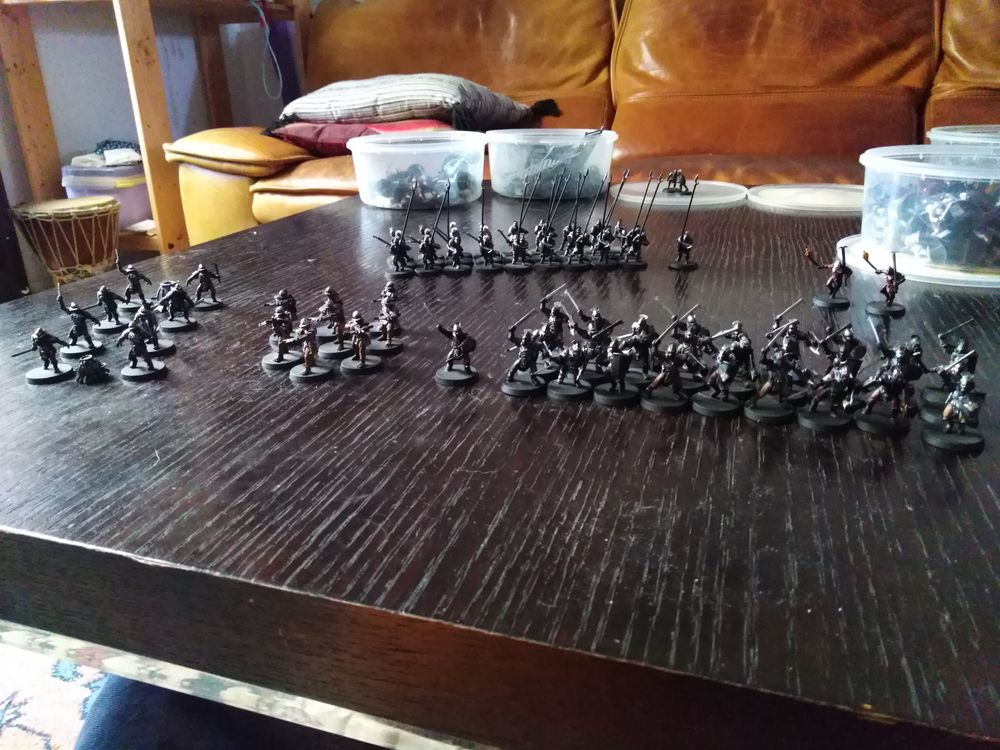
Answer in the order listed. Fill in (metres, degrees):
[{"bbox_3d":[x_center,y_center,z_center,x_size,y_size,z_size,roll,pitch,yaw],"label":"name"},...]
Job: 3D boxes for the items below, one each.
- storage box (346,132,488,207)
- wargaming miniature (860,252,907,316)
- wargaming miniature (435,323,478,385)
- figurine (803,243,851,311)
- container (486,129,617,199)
[{"bbox_3d":[-0.108,-0.275,0.996,0.181,0.079,0.181,-1,22,0],"label":"storage box"},{"bbox_3d":[0.270,-0.064,0.523,0.031,0.045,0.027,13,26,29],"label":"wargaming miniature"},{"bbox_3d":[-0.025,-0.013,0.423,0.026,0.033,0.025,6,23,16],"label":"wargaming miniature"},{"bbox_3d":[0.238,-0.071,0.541,0.034,0.045,0.027,16,27,34],"label":"figurine"},{"bbox_3d":[0.072,-0.299,1.055,0.182,0.078,0.182,-1,22,0],"label":"container"}]

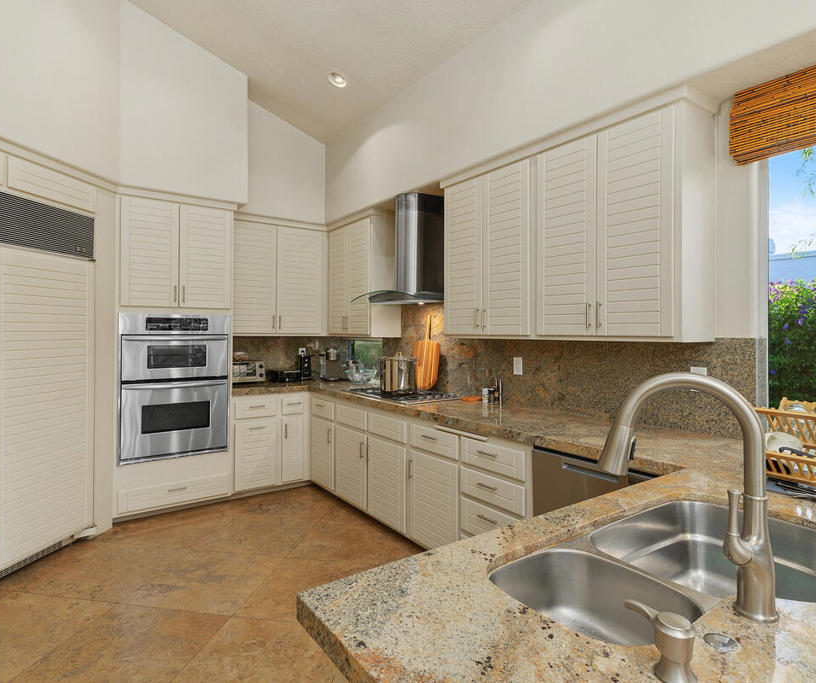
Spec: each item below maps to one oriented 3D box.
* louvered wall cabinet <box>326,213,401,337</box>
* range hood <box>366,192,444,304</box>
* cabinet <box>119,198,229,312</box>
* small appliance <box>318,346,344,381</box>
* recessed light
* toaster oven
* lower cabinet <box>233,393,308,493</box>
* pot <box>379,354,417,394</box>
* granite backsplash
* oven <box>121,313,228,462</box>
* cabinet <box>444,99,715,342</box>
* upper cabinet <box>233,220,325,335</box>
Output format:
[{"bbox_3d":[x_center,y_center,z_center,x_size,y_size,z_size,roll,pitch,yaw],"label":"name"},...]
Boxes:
[{"bbox_3d":[-0.413,-0.554,4.186,0.310,1.024,0.776,0,1,-37],"label":"louvered wall cabinet"},{"bbox_3d":[0.032,-0.704,3.555,0.500,0.820,0.910,0,1,-38],"label":"range hood"},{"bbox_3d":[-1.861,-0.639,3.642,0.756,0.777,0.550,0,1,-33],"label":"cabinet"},{"bbox_3d":[-0.771,0.223,4.623,0.220,0.330,0.260,0,1,-7],"label":"small appliance"},{"bbox_3d":[-0.536,-2.009,3.484,0.165,0.050,0.165,13,-9,0],"label":"recessed light"},{"bbox_3d":[-1.569,0.278,4.276,0.370,0.220,0.270,0,1,-33],"label":"toaster oven"},{"bbox_3d":[-1.328,0.850,4.147,0.650,0.800,0.600,0,1,-34],"label":"lower cabinet"},{"bbox_3d":[-0.073,0.232,3.453,0.270,0.280,0.290,0,1,-2],"label":"pot"},{"bbox_3d":[-0.084,0.071,3.120,1.220,0.730,3.800,0,1,-38],"label":"granite backsplash"},{"bbox_3d":[-1.883,0.335,3.690,0.755,1.100,0.600,0,1,-30],"label":"oven"},{"bbox_3d":[0.848,-0.521,2.622,0.350,1.030,1.490,0,1,-38],"label":"cabinet"},{"bbox_3d":[-1.223,-0.553,4.295,0.871,1.002,0.320,0,1,-33],"label":"upper cabinet"}]

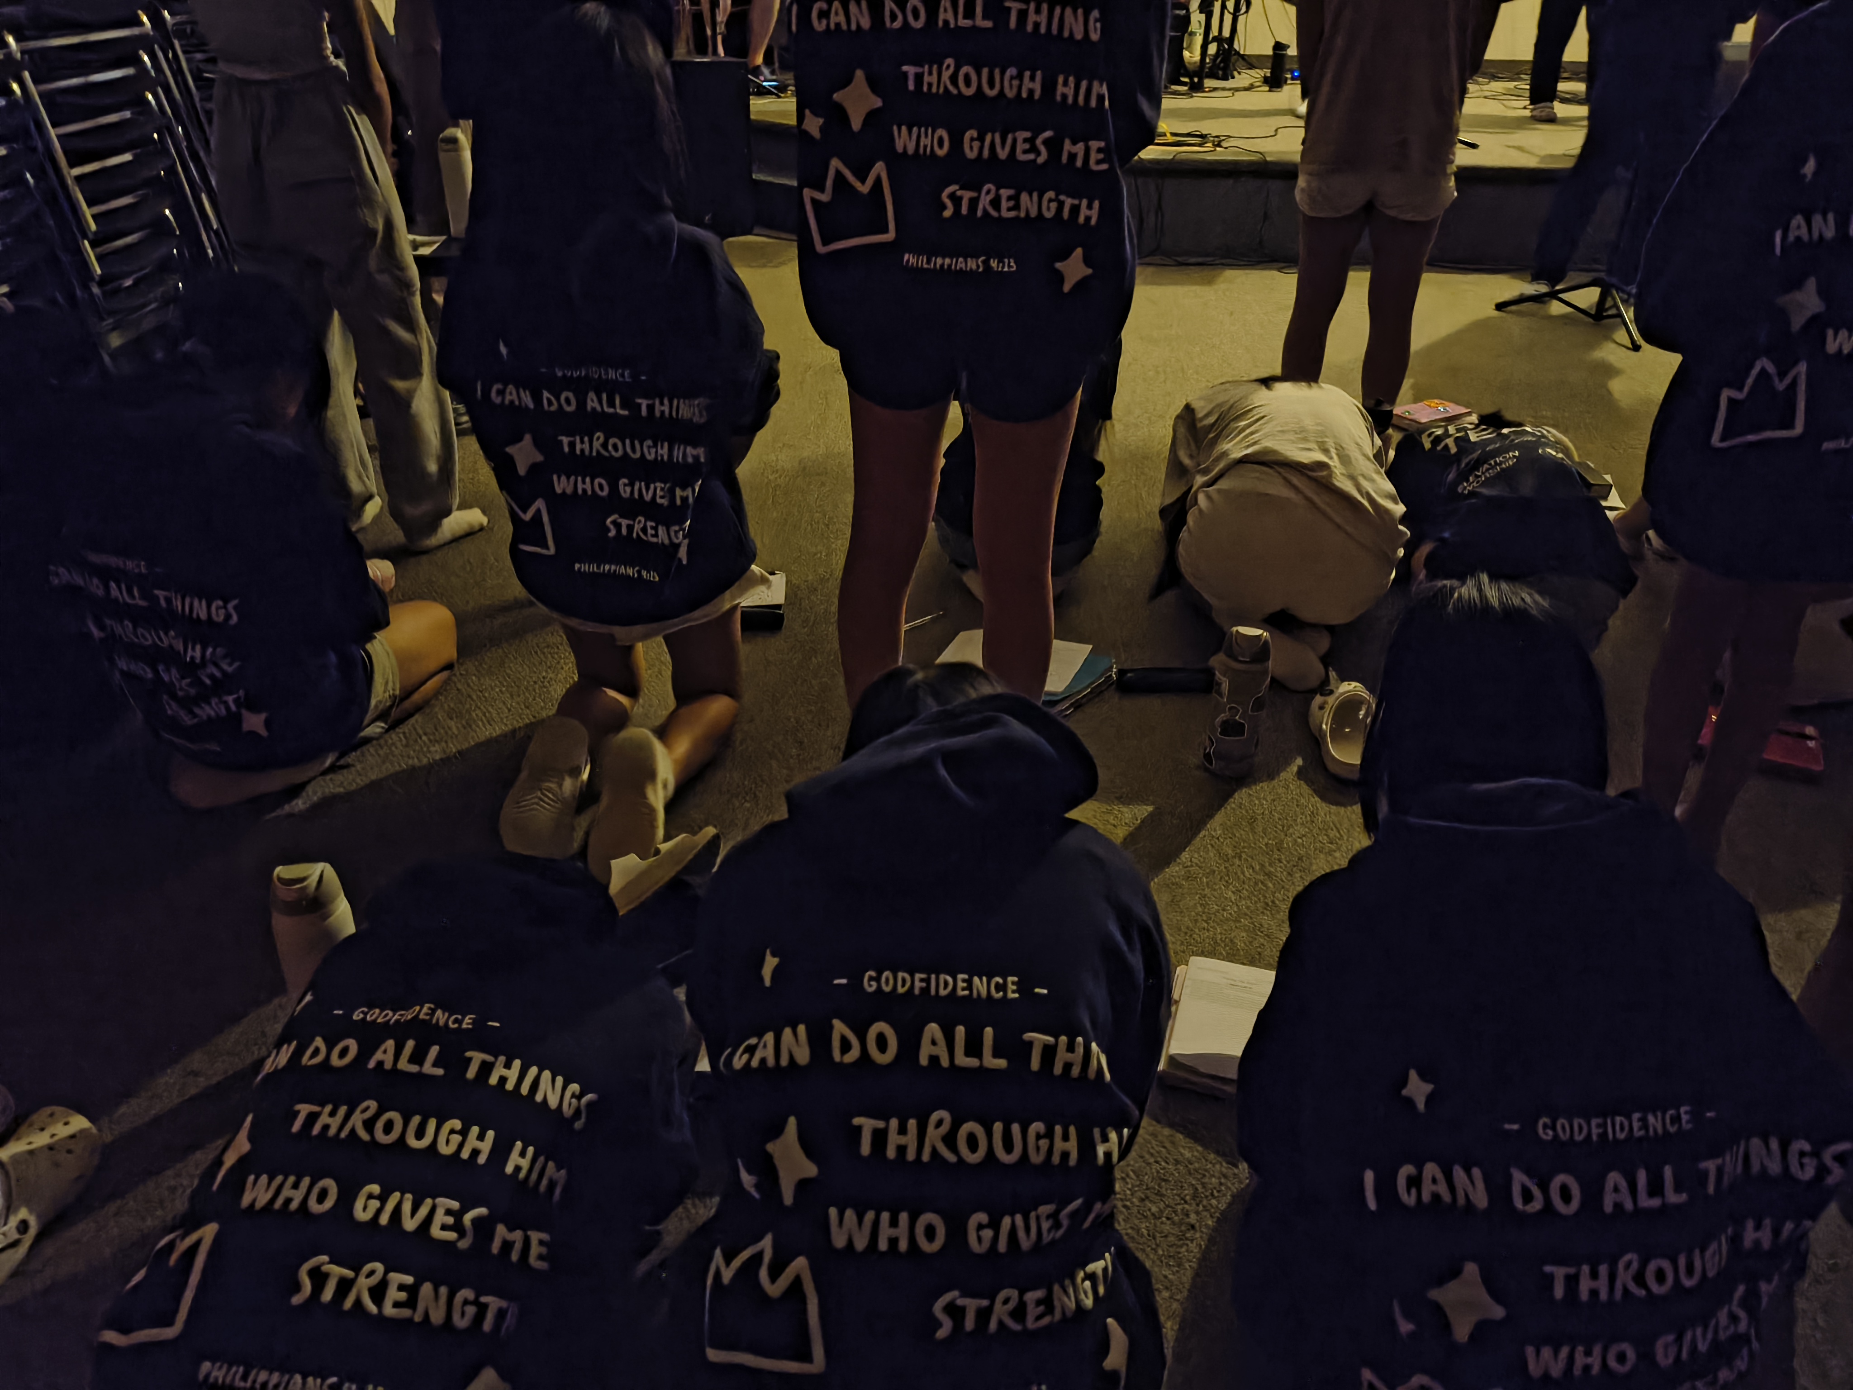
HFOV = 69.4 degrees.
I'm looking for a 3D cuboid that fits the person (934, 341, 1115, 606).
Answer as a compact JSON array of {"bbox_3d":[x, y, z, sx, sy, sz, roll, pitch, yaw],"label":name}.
[{"bbox_3d":[0.220,-0.673,2.925,0.420,0.780,0.600,4,30,7],"label":"person"}]

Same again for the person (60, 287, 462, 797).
[{"bbox_3d":[-1.149,-0.272,2.231,0.520,0.780,0.620,9,31,16],"label":"person"}]

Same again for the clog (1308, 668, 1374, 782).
[{"bbox_3d":[0.747,0.043,2.359,0.112,0.107,0.260,5,30,8],"label":"clog"}]

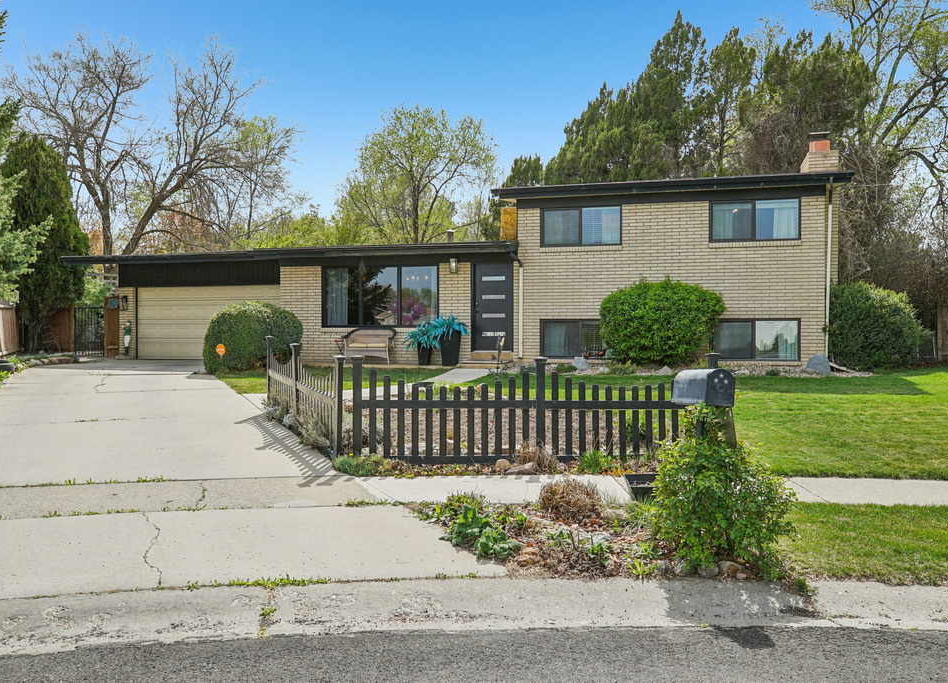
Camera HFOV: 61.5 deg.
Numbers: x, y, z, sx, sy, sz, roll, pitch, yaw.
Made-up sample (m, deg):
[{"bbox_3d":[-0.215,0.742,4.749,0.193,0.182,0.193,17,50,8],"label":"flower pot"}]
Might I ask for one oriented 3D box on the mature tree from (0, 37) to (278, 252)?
[{"bbox_3d":[-13.281,-6.069,31.918,11.330,12.687,9.630,0,1,0],"label":"mature tree"}]

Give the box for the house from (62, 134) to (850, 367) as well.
[{"bbox_3d":[-0.490,-2.167,22.737,19.450,5.380,9.000,0,1,16],"label":"house"}]

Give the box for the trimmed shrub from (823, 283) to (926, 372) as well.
[{"bbox_3d":[8.591,-0.299,17.000,2.050,1.860,1.950,0,1,16],"label":"trimmed shrub"}]

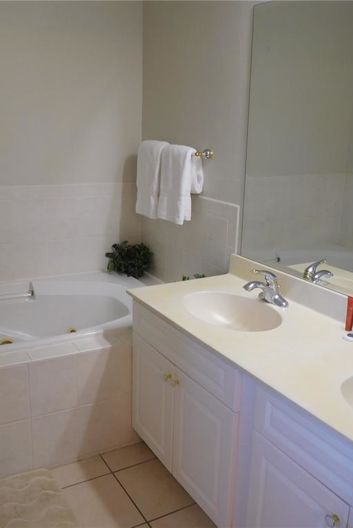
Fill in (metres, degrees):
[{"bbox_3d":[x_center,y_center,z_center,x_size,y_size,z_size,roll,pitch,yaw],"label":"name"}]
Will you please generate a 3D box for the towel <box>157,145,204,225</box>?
[{"bbox_3d":[0.022,-0.445,2.830,0.136,0.417,0.291,-6,16,-28],"label":"towel"}]

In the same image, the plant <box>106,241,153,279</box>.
[{"bbox_3d":[-0.309,-0.029,3.351,0.262,0.228,0.257,-6,16,-28],"label":"plant"}]

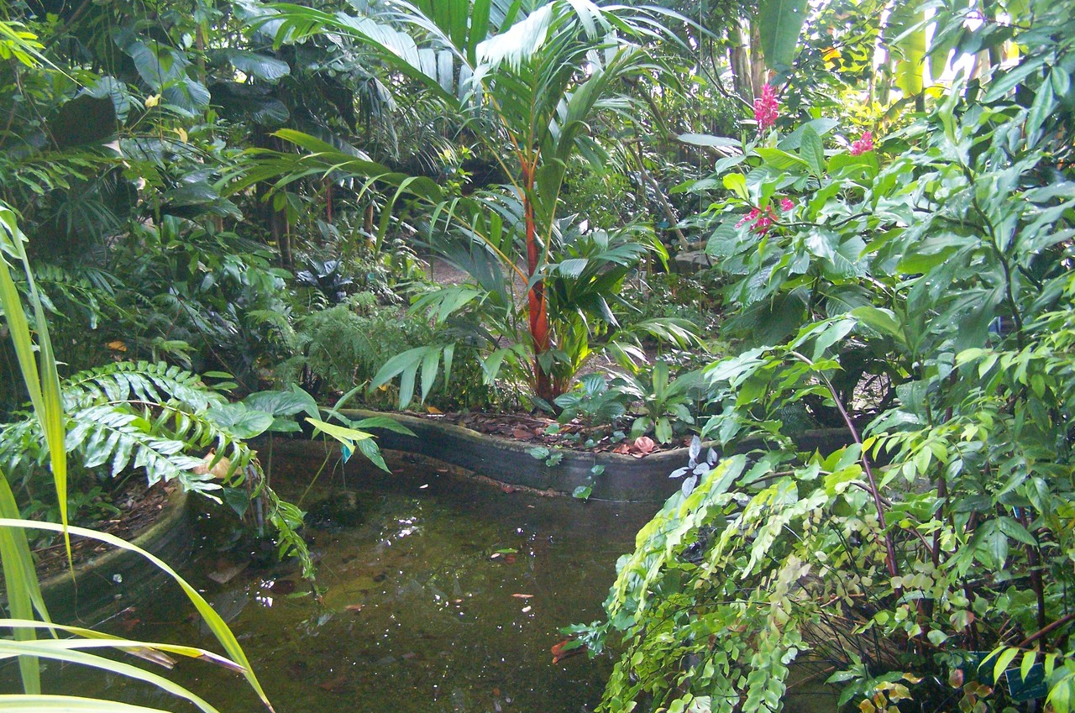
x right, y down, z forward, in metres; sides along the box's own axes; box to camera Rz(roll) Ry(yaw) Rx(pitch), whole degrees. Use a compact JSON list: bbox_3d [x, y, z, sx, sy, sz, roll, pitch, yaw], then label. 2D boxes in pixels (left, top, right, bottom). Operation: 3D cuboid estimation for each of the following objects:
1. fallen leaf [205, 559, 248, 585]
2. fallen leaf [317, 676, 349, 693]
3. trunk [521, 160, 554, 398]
[{"bbox_3d":[-1.145,0.797,4.367,0.120,0.015,0.220,2,12,15],"label":"fallen leaf"},{"bbox_3d":[-0.607,0.972,3.504,0.050,0.012,0.095,11,17,44],"label":"fallen leaf"},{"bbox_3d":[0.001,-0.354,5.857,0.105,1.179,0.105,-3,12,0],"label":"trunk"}]

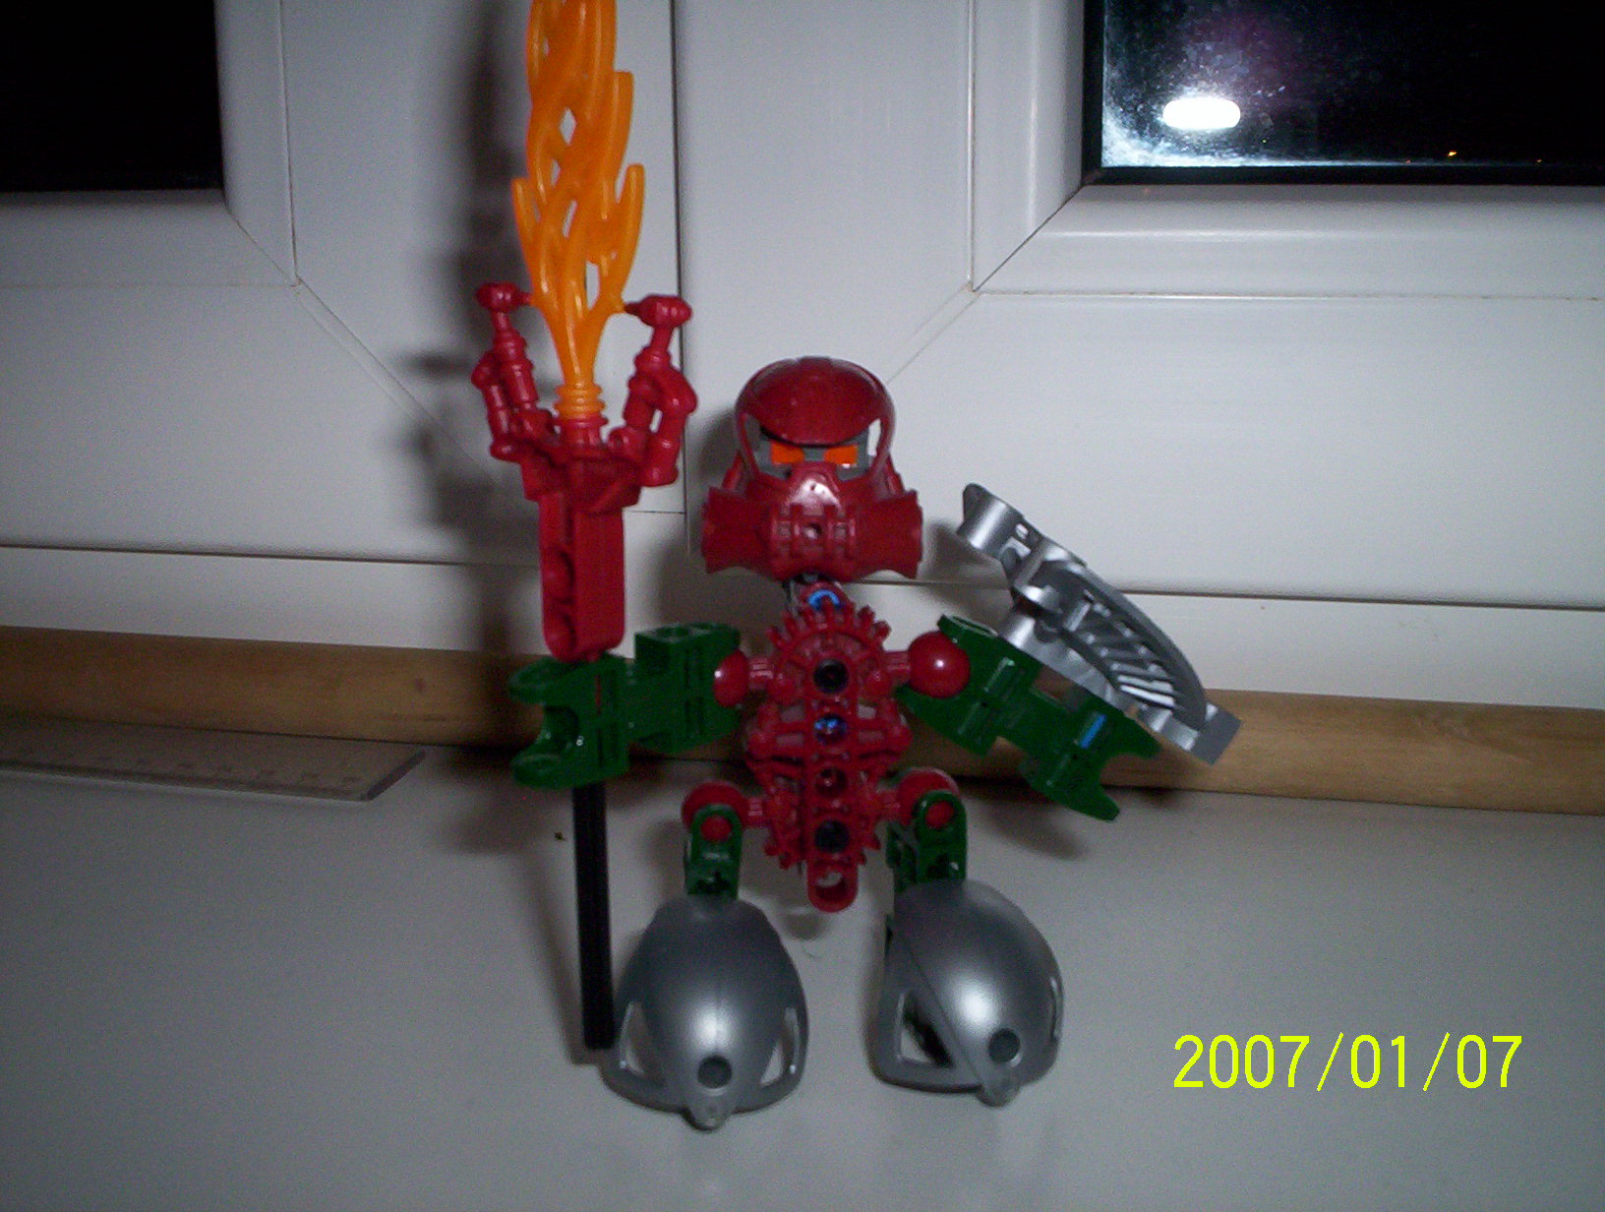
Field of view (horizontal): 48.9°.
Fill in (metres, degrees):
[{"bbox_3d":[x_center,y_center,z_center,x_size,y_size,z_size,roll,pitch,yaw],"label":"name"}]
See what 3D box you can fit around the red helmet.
[{"bbox_3d":[0.001,-0.019,0.243,0.030,0.029,0.026,0,13,0],"label":"red helmet"}]

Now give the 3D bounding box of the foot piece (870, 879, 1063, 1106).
[{"bbox_3d":[0.024,0.055,0.256,0.028,0.026,0.024,-6,15,-25],"label":"foot piece"}]

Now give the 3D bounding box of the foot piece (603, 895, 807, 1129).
[{"bbox_3d":[-0.012,0.056,0.252,0.028,0.026,0.024,1,13,4],"label":"foot piece"}]

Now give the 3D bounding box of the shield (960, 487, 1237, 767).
[{"bbox_3d":[0.043,0.003,0.259,0.049,0.016,0.034,42,9,0],"label":"shield"}]

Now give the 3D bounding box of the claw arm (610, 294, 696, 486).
[{"bbox_3d":[-0.020,-0.030,0.242,0.011,0.026,0.011,-2,13,-6],"label":"claw arm"}]

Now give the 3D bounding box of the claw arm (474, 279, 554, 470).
[{"bbox_3d":[-0.040,-0.032,0.246,0.011,0.026,0.011,-2,13,-6],"label":"claw arm"}]

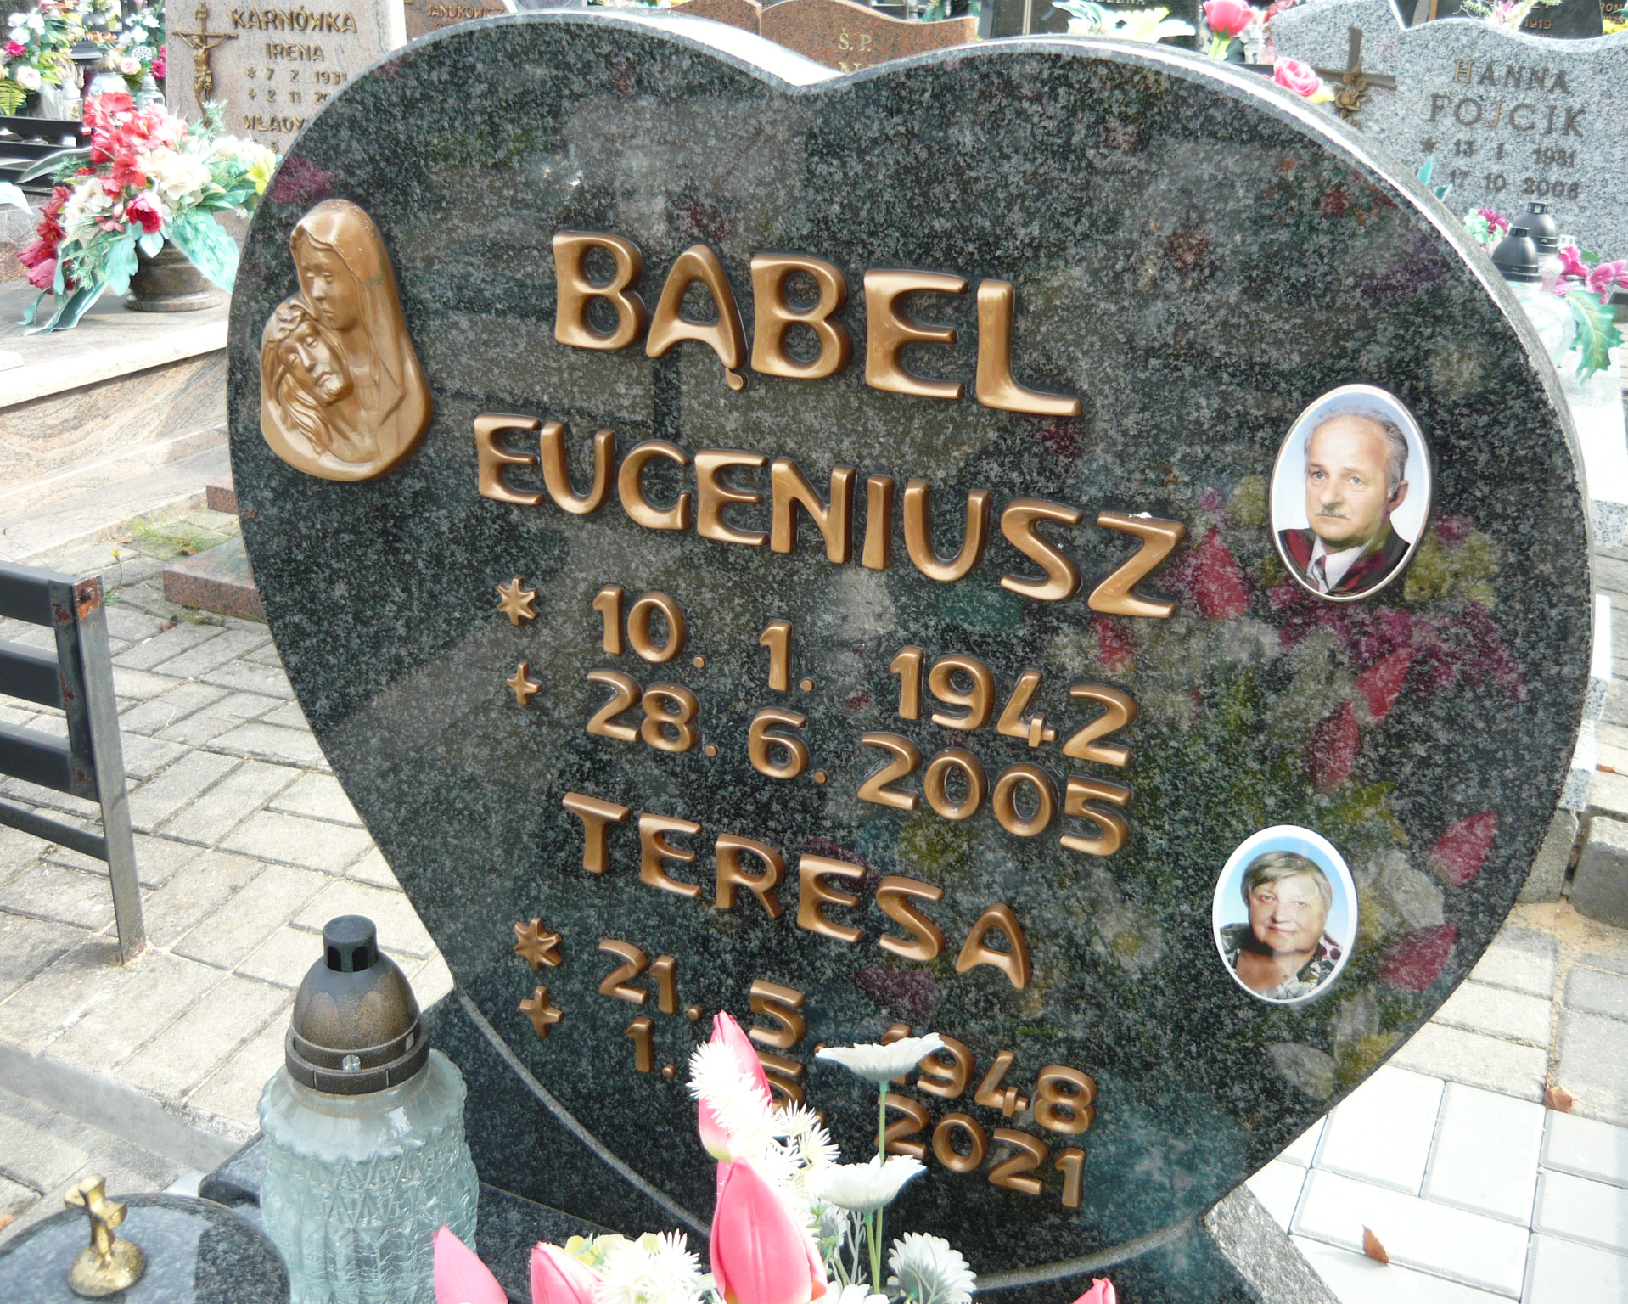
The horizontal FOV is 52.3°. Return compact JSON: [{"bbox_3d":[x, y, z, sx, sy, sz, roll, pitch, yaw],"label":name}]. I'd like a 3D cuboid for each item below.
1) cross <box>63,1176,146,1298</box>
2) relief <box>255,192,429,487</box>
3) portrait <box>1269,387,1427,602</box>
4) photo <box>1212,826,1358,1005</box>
[{"bbox_3d":[-0.354,0.284,0.818,0.037,0.060,0.037,12,25,22],"label":"cross"},{"bbox_3d":[-0.295,-0.187,1.019,0.130,0.176,0.030,12,25,22],"label":"relief"},{"bbox_3d":[0.259,-0.077,0.798,0.075,0.109,0.010,12,25,22],"label":"portrait"},{"bbox_3d":[0.253,0.141,0.891,0.075,0.109,0.010,12,25,22],"label":"photo"}]

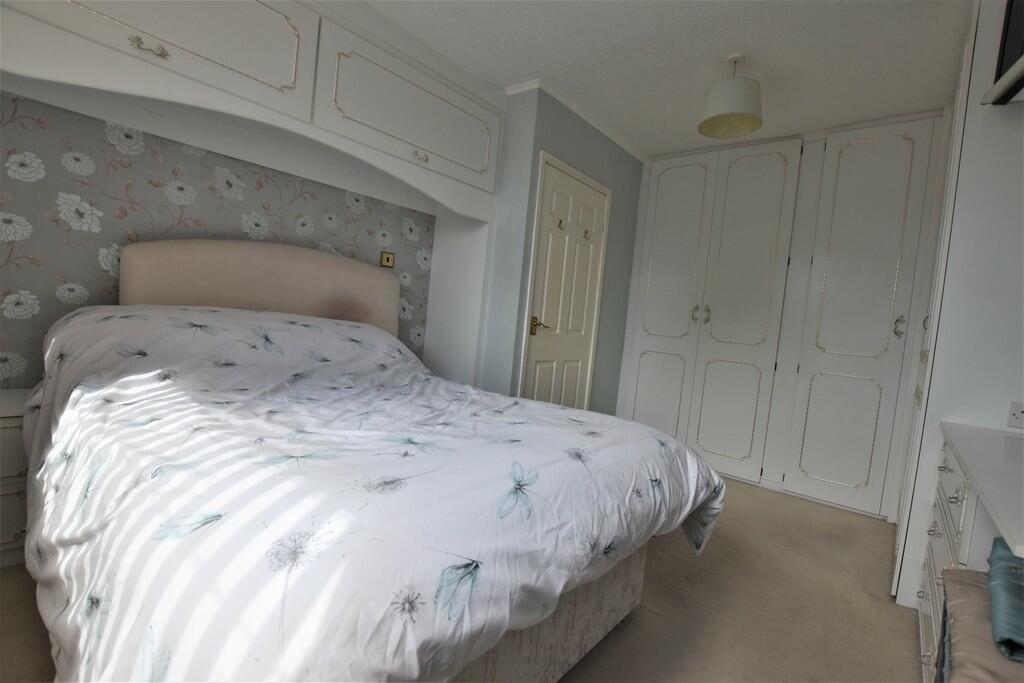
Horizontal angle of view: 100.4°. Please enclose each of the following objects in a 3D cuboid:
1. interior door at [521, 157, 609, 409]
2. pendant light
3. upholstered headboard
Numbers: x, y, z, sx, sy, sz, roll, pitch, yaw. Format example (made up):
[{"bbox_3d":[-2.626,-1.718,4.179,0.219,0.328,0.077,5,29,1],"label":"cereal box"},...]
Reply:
[{"bbox_3d":[0.380,-0.158,3.060,0.060,2.060,0.855,8,4,43],"label":"interior door"},{"bbox_3d":[1.156,-1.302,2.232,0.300,0.357,0.300,8,4,43],"label":"pendant light"},{"bbox_3d":[-1.253,-0.179,2.366,0.090,0.680,1.370,8,6,43],"label":"upholstered headboard"}]

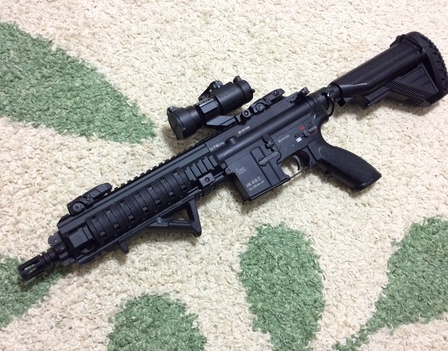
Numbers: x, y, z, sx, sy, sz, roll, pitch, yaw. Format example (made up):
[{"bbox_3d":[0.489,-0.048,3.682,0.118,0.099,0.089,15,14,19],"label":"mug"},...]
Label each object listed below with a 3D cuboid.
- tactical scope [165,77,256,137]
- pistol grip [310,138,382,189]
[{"bbox_3d":[-0.015,-0.097,0.664,0.142,0.050,0.064,-31,90,-21],"label":"tactical scope"},{"bbox_3d":[0.193,-0.019,0.720,0.131,0.036,0.058,36,71,-9],"label":"pistol grip"}]

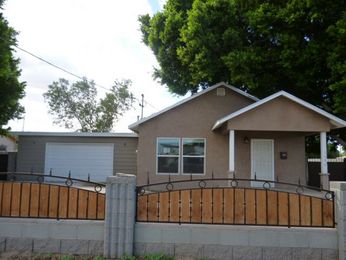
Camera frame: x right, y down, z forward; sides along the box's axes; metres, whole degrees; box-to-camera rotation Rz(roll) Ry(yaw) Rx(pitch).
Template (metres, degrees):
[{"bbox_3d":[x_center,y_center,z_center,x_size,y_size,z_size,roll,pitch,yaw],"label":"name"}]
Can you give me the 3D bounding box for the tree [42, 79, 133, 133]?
[{"bbox_3d":[-7.968,-0.696,25.653,8.300,8.200,7.400,1,-5,0],"label":"tree"}]

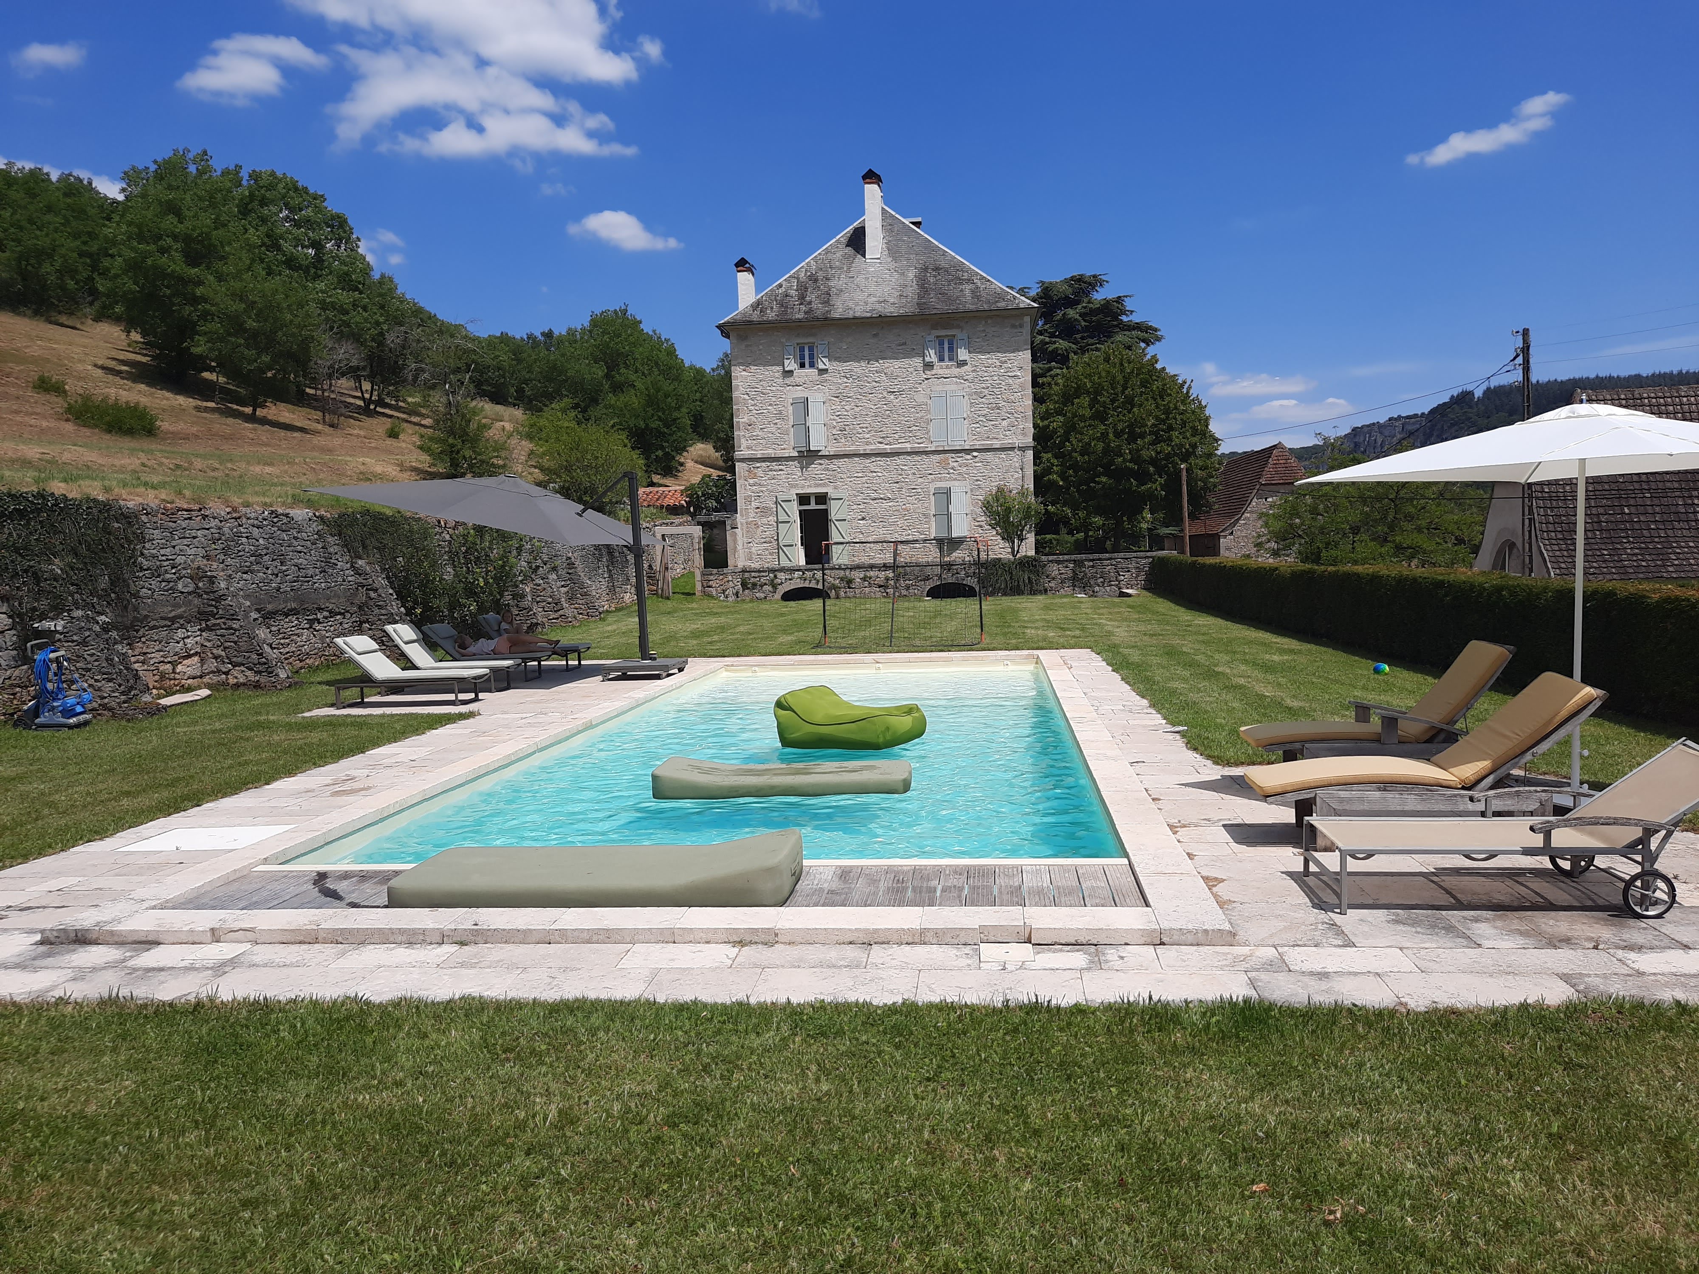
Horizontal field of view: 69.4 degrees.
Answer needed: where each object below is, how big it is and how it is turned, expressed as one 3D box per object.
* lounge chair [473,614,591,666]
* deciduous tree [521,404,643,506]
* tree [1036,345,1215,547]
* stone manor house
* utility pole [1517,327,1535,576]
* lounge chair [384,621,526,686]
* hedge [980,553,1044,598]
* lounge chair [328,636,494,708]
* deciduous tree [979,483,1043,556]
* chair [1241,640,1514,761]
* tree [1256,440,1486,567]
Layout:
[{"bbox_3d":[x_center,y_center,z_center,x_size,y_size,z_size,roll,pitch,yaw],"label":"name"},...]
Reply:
[{"bbox_3d":[-4.885,0.065,19.176,1.707,0.892,0.674,-1,4,7],"label":"lounge chair"},{"bbox_3d":[-9.810,-6.500,45.000,4.400,4.200,4.200,-1,4,7],"label":"deciduous tree"},{"bbox_3d":[11.120,-7.650,50.000,8.000,8.700,7.800,-1,4,7],"label":"tree"},{"bbox_3d":[1.640,-11.192,53.199,12.259,15.780,13.000,-2,4,5],"label":"stone manor house"},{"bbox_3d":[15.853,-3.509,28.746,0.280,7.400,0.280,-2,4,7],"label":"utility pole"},{"bbox_3d":[-5.223,0.263,16.359,1.784,0.913,0.685,-1,4,7],"label":"lounge chair"},{"bbox_3d":[5.852,-2.212,43.872,2.241,1.505,1.300,-2,4,7],"label":"hedge"},{"bbox_3d":[-5.603,0.426,15.730,1.842,0.871,0.660,-2,4,3],"label":"lounge chair"},{"bbox_3d":[5.960,-4.236,45.432,2.213,2.707,2.200,-2,4,7],"label":"deciduous tree"},{"bbox_3d":[3.793,0.528,8.924,1.773,0.968,0.718,-1,4,7],"label":"chair"},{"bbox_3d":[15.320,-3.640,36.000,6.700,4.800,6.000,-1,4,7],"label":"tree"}]

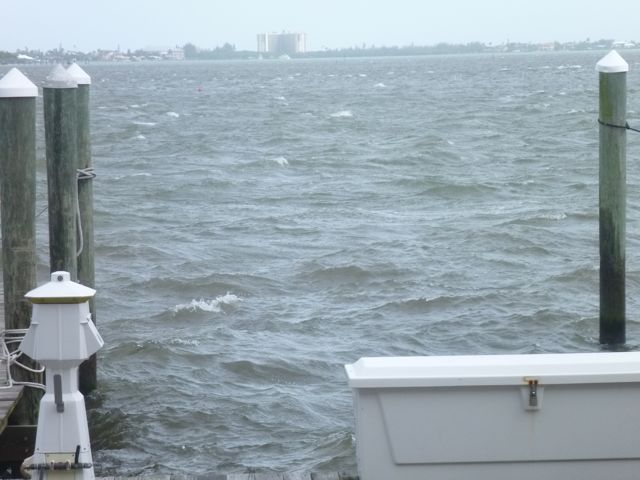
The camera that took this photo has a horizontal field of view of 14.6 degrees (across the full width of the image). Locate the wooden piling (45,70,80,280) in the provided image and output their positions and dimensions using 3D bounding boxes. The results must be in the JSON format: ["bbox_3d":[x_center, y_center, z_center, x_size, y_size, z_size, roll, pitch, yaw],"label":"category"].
[{"bbox_3d":[-1.900,0.048,18.500,0.255,2.700,0.255,-1,4,0],"label":"wooden piling"}]

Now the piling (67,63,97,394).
[{"bbox_3d":[-1.973,-0.097,20.500,0.260,2.720,0.260,-1,4,0],"label":"piling"}]

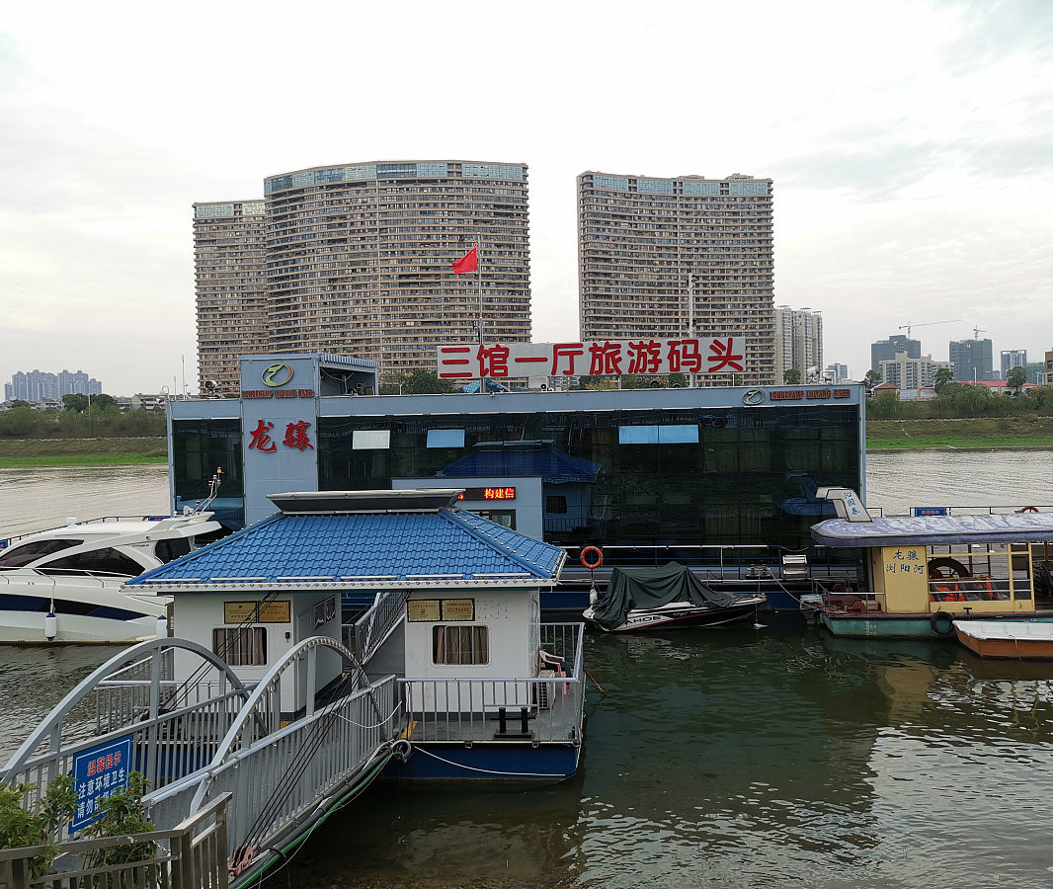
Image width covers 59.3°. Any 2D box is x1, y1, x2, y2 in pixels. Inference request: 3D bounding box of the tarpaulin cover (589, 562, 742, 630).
[{"bbox_3d":[4.018,4.418,27.142,4.400,1.620,2.100,-1,2,-8],"label":"tarpaulin cover"}]

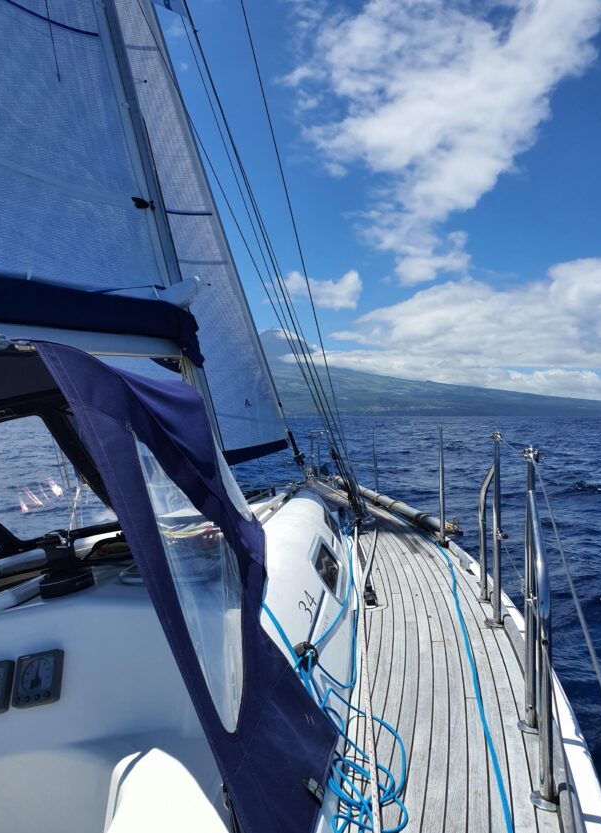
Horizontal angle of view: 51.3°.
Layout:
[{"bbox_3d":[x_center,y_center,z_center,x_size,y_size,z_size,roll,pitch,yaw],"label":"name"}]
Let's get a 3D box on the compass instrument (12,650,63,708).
[{"bbox_3d":[-0.623,0.624,1.490,0.111,0.115,0.028,-14,-33,9],"label":"compass instrument"}]

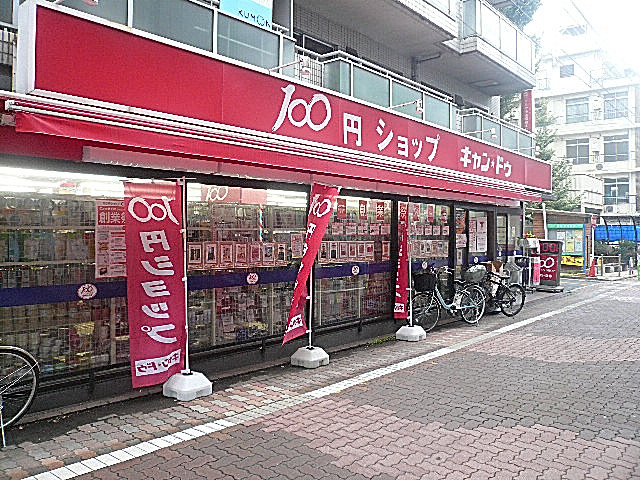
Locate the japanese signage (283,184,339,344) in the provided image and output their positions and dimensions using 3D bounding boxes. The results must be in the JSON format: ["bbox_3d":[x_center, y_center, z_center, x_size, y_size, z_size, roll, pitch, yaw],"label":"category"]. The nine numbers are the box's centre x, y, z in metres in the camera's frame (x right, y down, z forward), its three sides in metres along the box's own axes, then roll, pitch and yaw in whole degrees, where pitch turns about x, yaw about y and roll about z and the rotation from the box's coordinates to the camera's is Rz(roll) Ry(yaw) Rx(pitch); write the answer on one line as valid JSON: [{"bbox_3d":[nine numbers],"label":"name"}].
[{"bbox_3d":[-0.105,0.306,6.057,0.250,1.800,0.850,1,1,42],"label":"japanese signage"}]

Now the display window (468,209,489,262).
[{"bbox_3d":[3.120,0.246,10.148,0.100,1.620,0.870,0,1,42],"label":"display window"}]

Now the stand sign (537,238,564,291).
[{"bbox_3d":[5.980,0.682,13.400,0.580,1.310,0.400,0,1,42],"label":"stand sign"}]

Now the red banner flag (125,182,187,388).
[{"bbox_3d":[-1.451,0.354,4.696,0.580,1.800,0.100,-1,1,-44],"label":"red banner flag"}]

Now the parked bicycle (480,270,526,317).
[{"bbox_3d":[3.047,0.926,9.200,1.600,0.950,0.550,0,1,-28],"label":"parked bicycle"}]

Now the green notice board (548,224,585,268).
[{"bbox_3d":[10.107,0.307,21.200,1.450,1.880,0.200,0,0,25],"label":"green notice board"}]

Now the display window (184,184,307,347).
[{"bbox_3d":[-0.733,0.275,5.833,0.100,1.660,1.750,0,1,42],"label":"display window"}]

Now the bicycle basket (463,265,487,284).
[{"bbox_3d":[2.671,0.602,8.950,0.310,0.310,0.360,0,1,-28],"label":"bicycle basket"}]

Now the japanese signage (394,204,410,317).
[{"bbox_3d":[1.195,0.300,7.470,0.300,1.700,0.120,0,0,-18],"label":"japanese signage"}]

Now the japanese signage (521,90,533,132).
[{"bbox_3d":[6.037,-3.695,15.059,0.380,1.350,0.180,1,1,42],"label":"japanese signage"}]

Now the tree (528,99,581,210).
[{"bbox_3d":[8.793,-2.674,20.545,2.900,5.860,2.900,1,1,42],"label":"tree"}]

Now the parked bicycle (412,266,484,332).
[{"bbox_3d":[2.060,0.888,8.130,1.780,0.990,0.560,0,1,-37],"label":"parked bicycle"}]

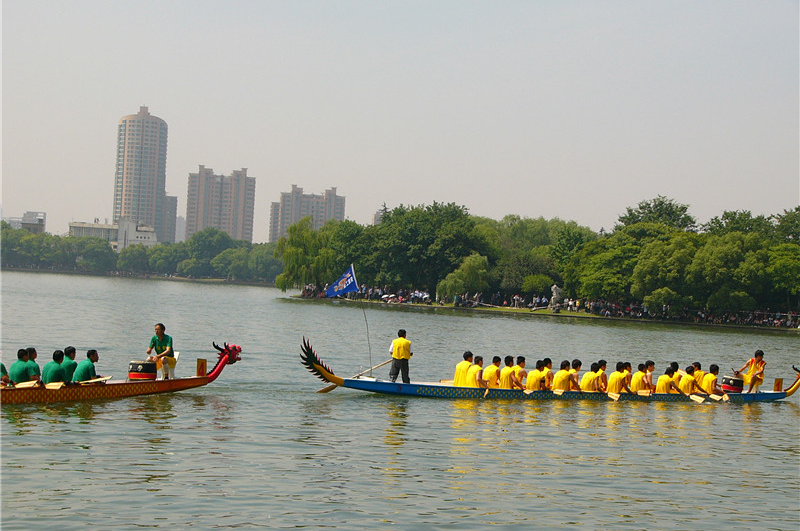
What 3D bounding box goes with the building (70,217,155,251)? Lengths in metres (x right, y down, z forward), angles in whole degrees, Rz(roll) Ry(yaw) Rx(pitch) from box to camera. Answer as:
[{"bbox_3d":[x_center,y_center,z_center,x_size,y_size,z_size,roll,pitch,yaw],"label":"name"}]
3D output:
[{"bbox_3d":[-110.231,-9.394,735.000,33.000,17.500,18.000,3,0,-17],"label":"building"}]

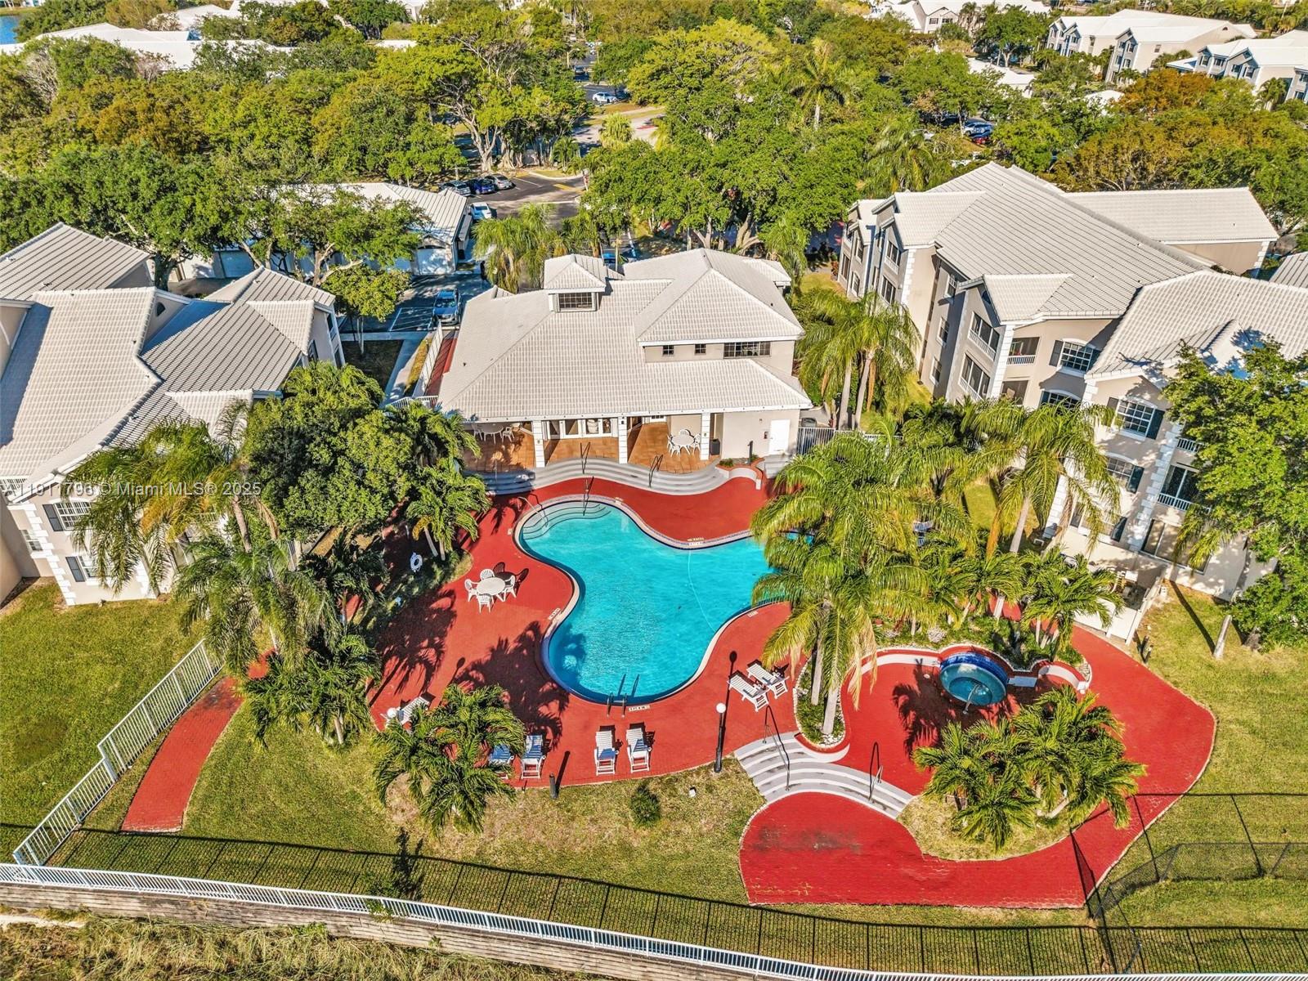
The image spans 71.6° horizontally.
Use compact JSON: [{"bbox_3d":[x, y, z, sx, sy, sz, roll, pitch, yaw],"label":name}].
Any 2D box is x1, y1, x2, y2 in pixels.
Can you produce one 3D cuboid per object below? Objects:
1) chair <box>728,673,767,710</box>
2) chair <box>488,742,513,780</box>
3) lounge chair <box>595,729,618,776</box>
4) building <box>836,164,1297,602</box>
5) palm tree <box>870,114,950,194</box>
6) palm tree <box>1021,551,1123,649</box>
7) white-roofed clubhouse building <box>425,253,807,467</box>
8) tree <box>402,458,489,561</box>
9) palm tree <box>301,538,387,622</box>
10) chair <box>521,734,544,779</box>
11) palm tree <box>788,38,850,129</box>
[{"bbox_3d":[3.509,7.334,33.640,0.680,0.800,1.650,-24,38,-33],"label":"chair"},{"bbox_3d":[-5.301,9.041,31.575,0.720,0.880,1.780,0,33,0],"label":"chair"},{"bbox_3d":[-1.691,8.851,31.197,0.680,0.800,1.650,-3,31,-3],"label":"lounge chair"},{"bbox_3d":[25.150,-11.512,52.810,21.000,12.000,38.000,-3,33,-4],"label":"building"},{"bbox_3d":[21.716,-26.080,78.927,6.400,10.900,6.400,-1,31,0],"label":"palm tree"},{"bbox_3d":[15.556,4.603,34.584,3.900,3.700,3.900,-1,31,0],"label":"palm tree"},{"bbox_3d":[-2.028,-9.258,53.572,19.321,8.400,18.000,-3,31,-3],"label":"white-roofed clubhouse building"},{"bbox_3d":[-9.369,1.244,40.341,3.800,4.200,3.800,-1,31,0],"label":"tree"},{"bbox_3d":[-12.639,3.875,36.781,3.500,3.600,3.500,-1,31,0],"label":"palm tree"},{"bbox_3d":[-4.157,8.953,31.069,0.680,0.800,1.650,0,31,0],"label":"chair"},{"bbox_3d":[16.833,-38.394,93.159,6.300,13.200,6.300,0,33,0],"label":"palm tree"}]

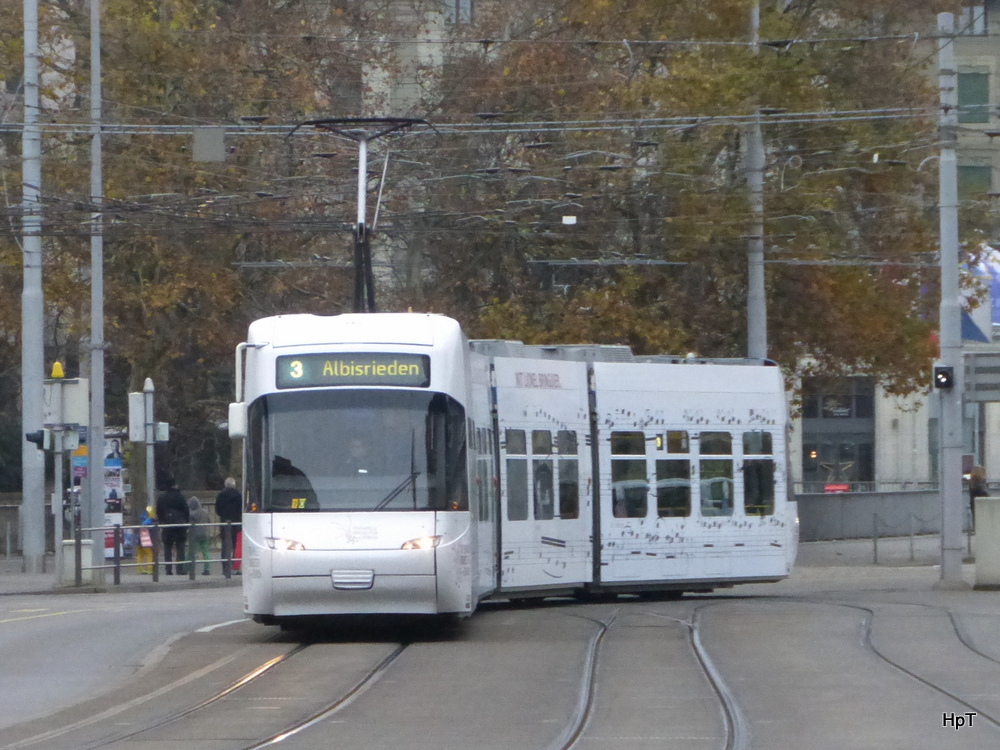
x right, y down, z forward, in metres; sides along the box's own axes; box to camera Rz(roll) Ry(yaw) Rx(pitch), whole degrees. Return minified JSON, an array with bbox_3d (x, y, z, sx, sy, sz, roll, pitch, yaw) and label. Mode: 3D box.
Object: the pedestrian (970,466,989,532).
[{"bbox_3d":[11.710,3.076,113.000,0.460,1.660,0.480,0,-1,-6],"label":"pedestrian"}]

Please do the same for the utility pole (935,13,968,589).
[{"bbox_3d":[6.864,-1.129,70.500,0.450,8.800,0.450,0,-1,0],"label":"utility pole"}]

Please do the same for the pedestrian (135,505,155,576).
[{"bbox_3d":[-6.157,2.882,80.500,0.360,1.180,0.300,-1,-1,7],"label":"pedestrian"}]

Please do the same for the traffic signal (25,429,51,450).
[{"bbox_3d":[-7.205,1.005,72.000,0.400,0.330,0.280,-1,-1,6],"label":"traffic signal"}]

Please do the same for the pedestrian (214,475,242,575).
[{"bbox_3d":[-4.718,2.643,81.000,0.540,1.730,0.380,0,-1,3],"label":"pedestrian"}]

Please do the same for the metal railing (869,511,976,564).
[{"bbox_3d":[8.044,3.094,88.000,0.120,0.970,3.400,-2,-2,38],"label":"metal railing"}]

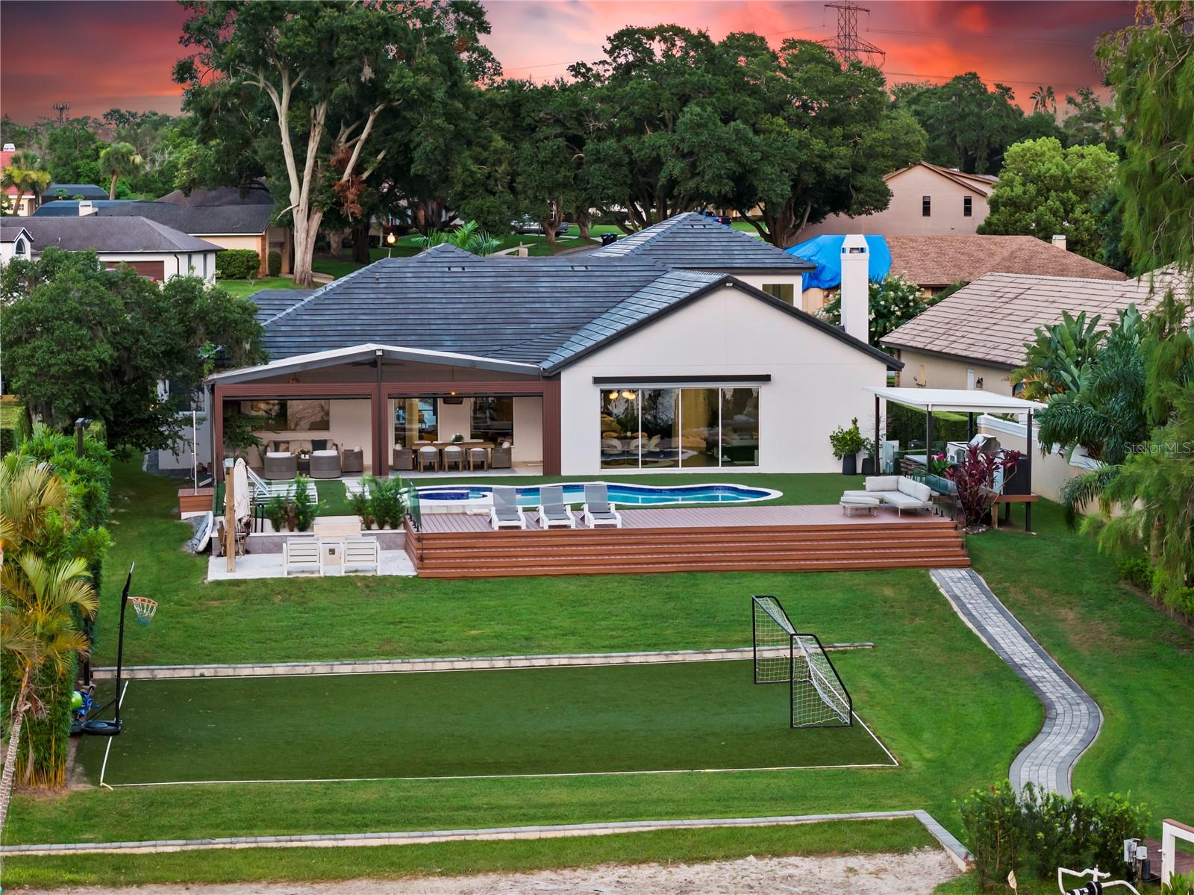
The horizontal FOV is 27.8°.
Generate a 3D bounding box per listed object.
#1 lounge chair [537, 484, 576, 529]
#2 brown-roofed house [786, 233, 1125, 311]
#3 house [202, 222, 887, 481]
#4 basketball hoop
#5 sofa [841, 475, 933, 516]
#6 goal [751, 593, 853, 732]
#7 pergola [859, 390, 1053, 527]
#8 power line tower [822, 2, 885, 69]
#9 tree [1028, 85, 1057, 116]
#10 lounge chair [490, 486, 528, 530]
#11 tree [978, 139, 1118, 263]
[{"bbox_3d":[-1.002,1.467,58.968,0.760,0.900,1.600,-1,5,-8],"label":"lounge chair"},{"bbox_3d":[17.277,-8.449,126.637,20.750,5.149,11.600,-1,5,-7],"label":"brown-roofed house"},{"bbox_3d":[-2.573,-3.941,80.723,20.600,7.850,21.400,-1,5,-8],"label":"house"},{"bbox_3d":[-8.677,3.143,46.200,0.540,0.550,0.480,-1,5,-8],"label":"basketball hoop"},{"bbox_3d":[7.199,1.288,61.654,2.100,0.720,2.400,-1,5,-8],"label":"sofa"},{"bbox_3d":[4.105,4.301,48.579,1.200,1.810,3.680,-1,7,-8],"label":"goal"},{"bbox_3d":[9.917,0.255,67.987,3.600,3.600,6.600,-1,5,-8],"label":"pergola"},{"bbox_3d":[33.587,-43.527,320.303,5.800,30.877,12.300,4,7,40],"label":"power line tower"},{"bbox_3d":[47.126,-30.361,255.569,2.900,15.803,2.900,0,5,0],"label":"tree"},{"bbox_3d":[-2.170,1.486,58.802,0.760,0.900,1.600,-1,5,-8],"label":"lounge chair"},{"bbox_3d":[27.597,-14.544,147.994,8.200,8.973,8.200,0,5,0],"label":"tree"}]

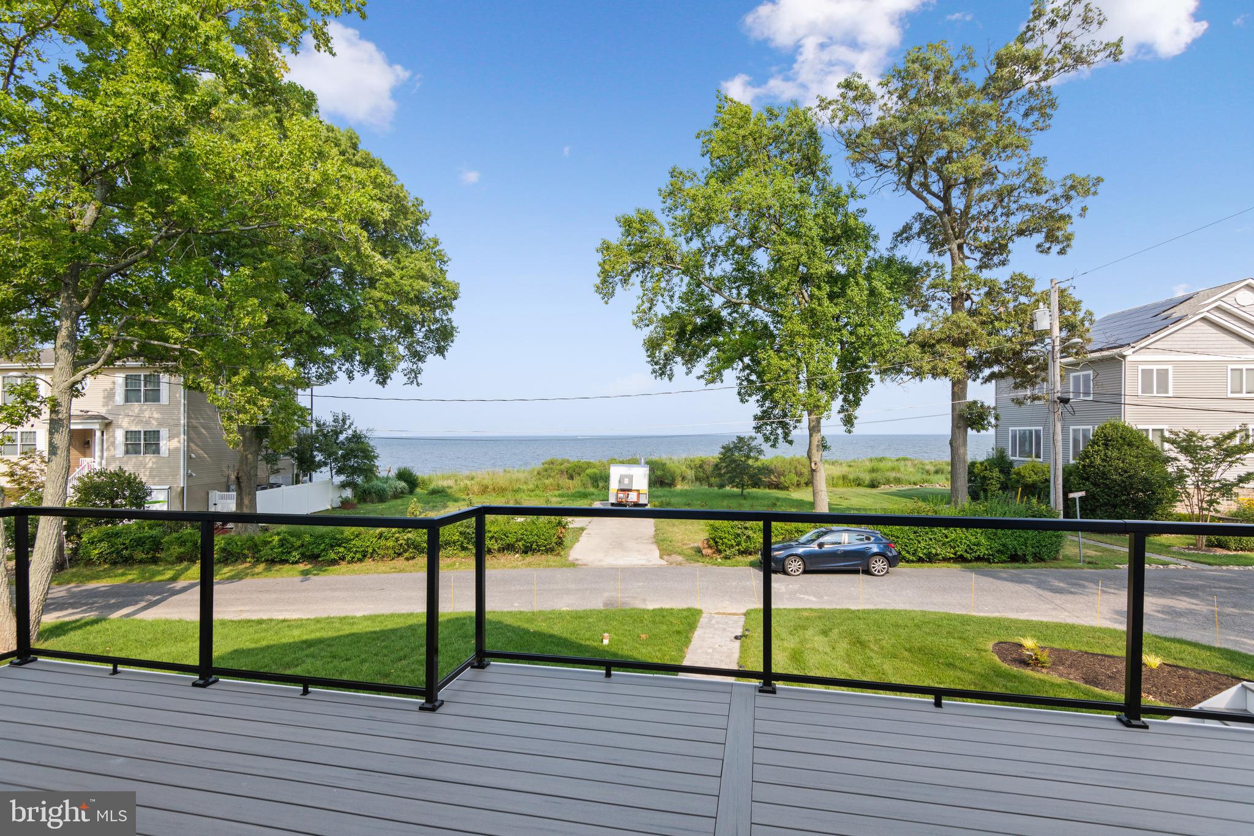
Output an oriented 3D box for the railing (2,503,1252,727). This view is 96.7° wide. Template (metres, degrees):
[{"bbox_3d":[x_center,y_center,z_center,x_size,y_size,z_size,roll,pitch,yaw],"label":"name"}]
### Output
[{"bbox_3d":[-0.396,1.125,3.305,7.750,1.080,0.820,-1,-2,13],"label":"railing"}]

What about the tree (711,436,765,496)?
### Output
[{"bbox_3d":[8.279,3.589,41.770,4.030,4.530,3.900,0,-2,0],"label":"tree"}]

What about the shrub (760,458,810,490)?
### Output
[{"bbox_3d":[13.395,4.627,47.044,4.100,2.700,3.200,-1,-2,16],"label":"shrub"}]

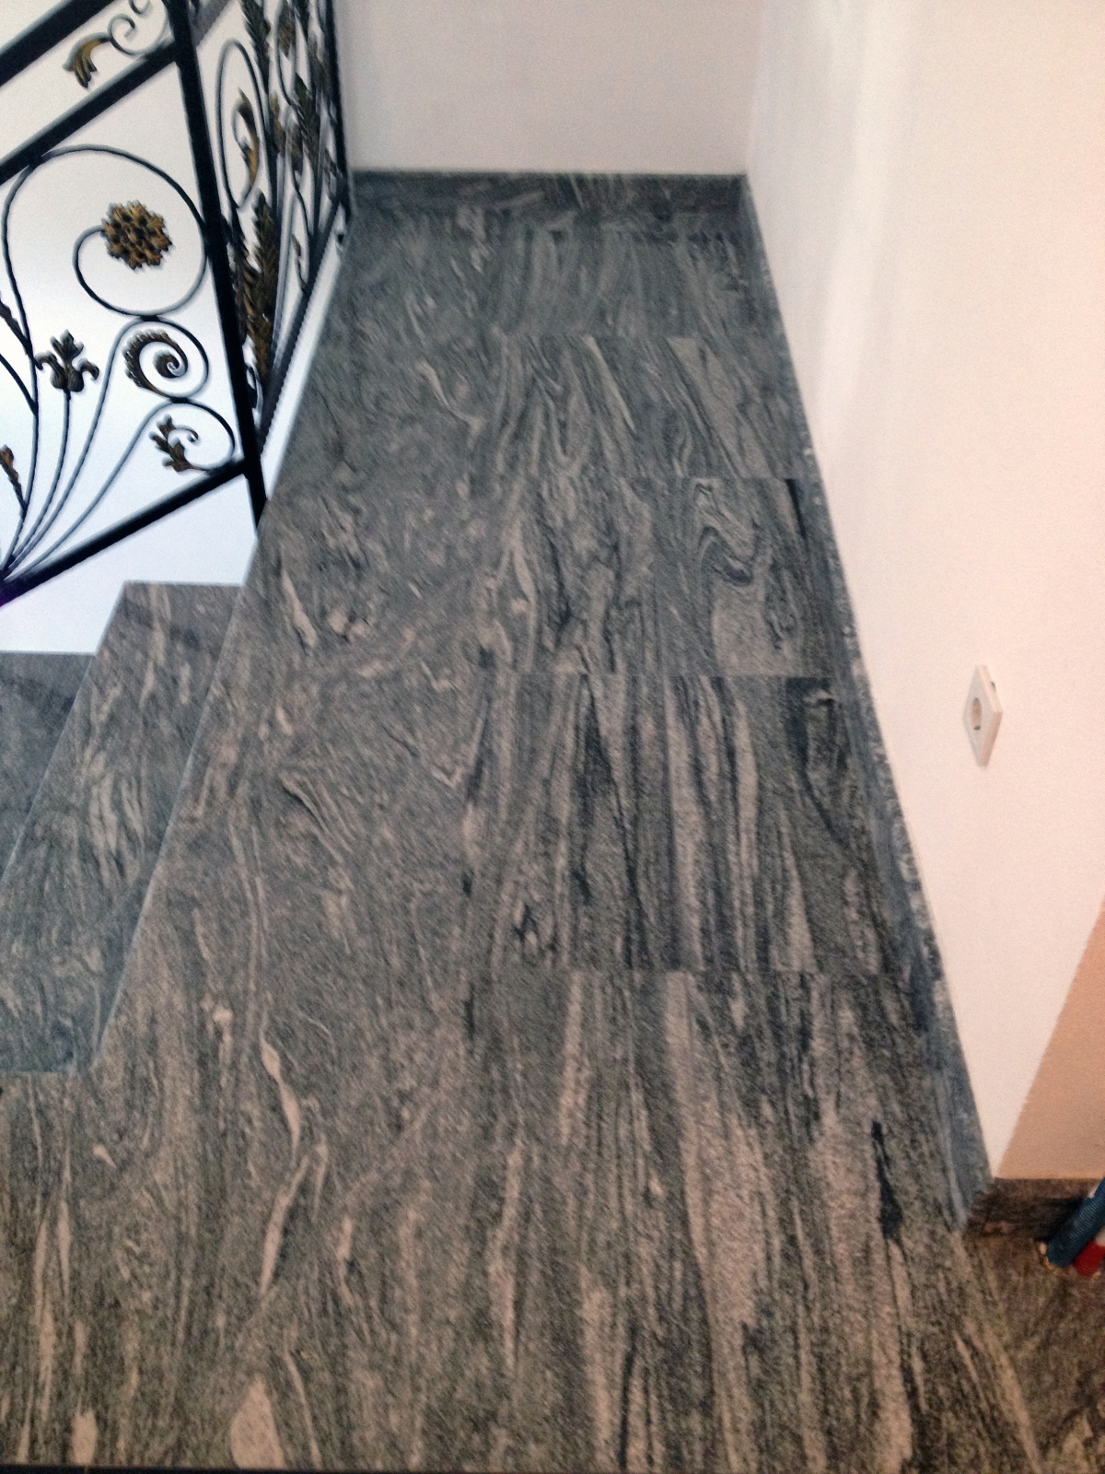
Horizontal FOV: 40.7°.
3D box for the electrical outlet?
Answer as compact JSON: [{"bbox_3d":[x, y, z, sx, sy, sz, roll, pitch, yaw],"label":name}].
[{"bbox_3d":[0.482,-0.023,1.669,0.011,0.081,0.081,1,40,0],"label":"electrical outlet"}]

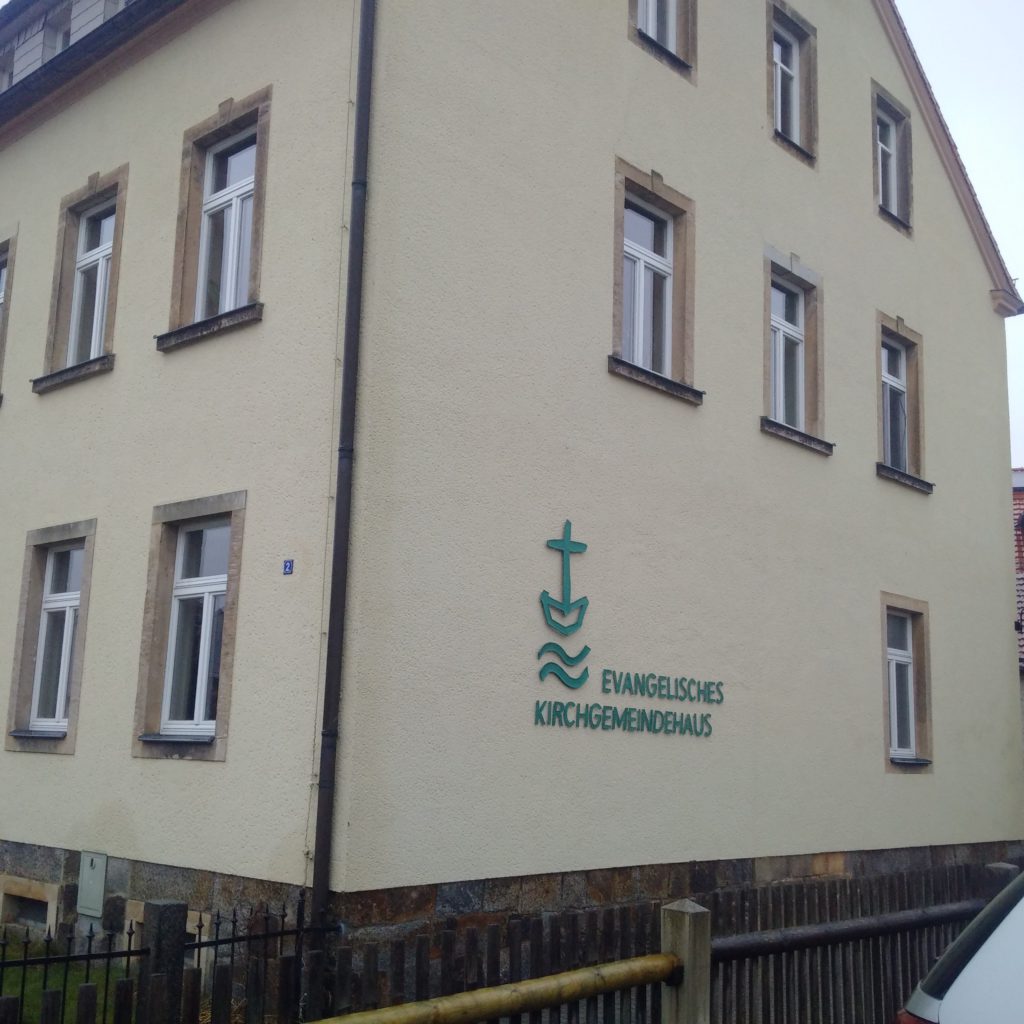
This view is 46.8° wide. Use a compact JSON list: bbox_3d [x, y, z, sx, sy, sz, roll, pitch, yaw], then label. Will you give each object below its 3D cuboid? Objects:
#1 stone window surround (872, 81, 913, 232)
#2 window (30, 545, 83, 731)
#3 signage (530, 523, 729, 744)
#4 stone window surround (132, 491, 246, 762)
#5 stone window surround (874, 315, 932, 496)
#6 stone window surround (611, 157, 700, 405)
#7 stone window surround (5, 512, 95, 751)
[{"bbox_3d":[4.977,-4.620,15.605,0.195,1.825,1.162,-7,-14,42],"label":"stone window surround"},{"bbox_3d":[-4.209,1.185,11.255,1.084,1.786,0.078,-7,-14,42],"label":"window"},{"bbox_3d":[1.144,1.085,10.459,0.039,1.755,2.730,-7,-14,42],"label":"signage"},{"bbox_3d":[-2.574,0.940,9.587,1.357,2.102,0.195,-7,-14,42],"label":"stone window surround"},{"bbox_3d":[4.920,-1.412,15.046,0.250,2.145,1.466,-7,-14,42],"label":"stone window surround"},{"bbox_3d":[1.350,-2.203,11.230,0.250,2.145,1.459,-7,-14,42],"label":"stone window surround"},{"bbox_3d":[-4.300,1.180,11.152,1.369,2.122,0.195,-7,-14,42],"label":"stone window surround"}]

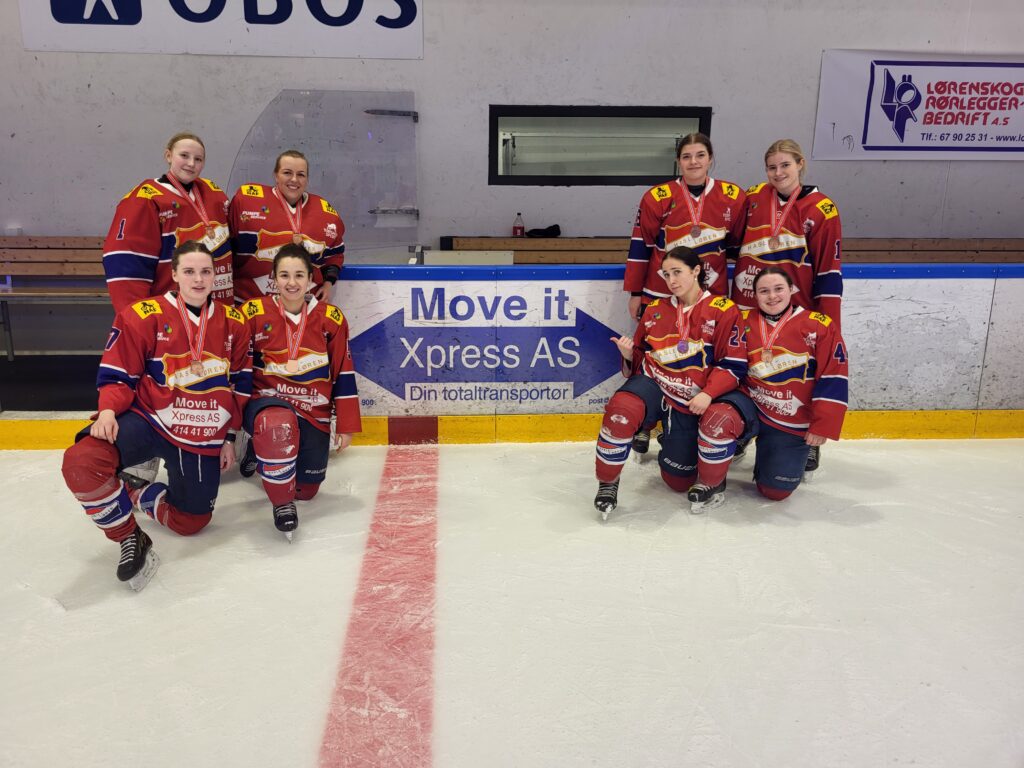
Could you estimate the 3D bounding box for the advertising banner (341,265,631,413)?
[{"bbox_3d":[-0.141,-0.248,4.573,1.850,0.920,0.060,-1,13,-2],"label":"advertising banner"}]

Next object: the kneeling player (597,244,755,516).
[{"bbox_3d":[0.795,-0.054,3.775,0.630,1.240,0.920,6,15,25],"label":"kneeling player"}]

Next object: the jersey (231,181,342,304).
[{"bbox_3d":[-1.158,-0.711,4.029,0.590,0.660,0.380,-5,14,-19],"label":"jersey"}]

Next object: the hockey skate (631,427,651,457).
[{"bbox_3d":[0.751,0.277,4.551,0.100,0.240,0.300,1,13,5],"label":"hockey skate"}]

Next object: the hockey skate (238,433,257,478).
[{"bbox_3d":[-1.463,0.352,4.246,0.100,0.230,0.310,-2,13,-7],"label":"hockey skate"}]

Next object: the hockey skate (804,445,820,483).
[{"bbox_3d":[1.623,0.368,4.168,0.100,0.240,0.300,6,14,22],"label":"hockey skate"}]

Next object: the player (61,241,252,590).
[{"bbox_3d":[-1.444,0.047,3.229,0.690,1.290,0.940,-5,14,-22],"label":"player"}]

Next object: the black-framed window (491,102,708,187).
[{"bbox_3d":[0.689,-1.868,6.047,1.734,0.599,0.100,-1,13,-2],"label":"black-framed window"}]

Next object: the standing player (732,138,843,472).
[{"bbox_3d":[1.442,-0.369,4.027,0.580,1.745,0.460,7,15,27],"label":"standing player"}]

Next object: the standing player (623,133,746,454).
[{"bbox_3d":[0.950,-0.458,4.293,0.620,1.790,0.440,2,13,9],"label":"standing player"}]

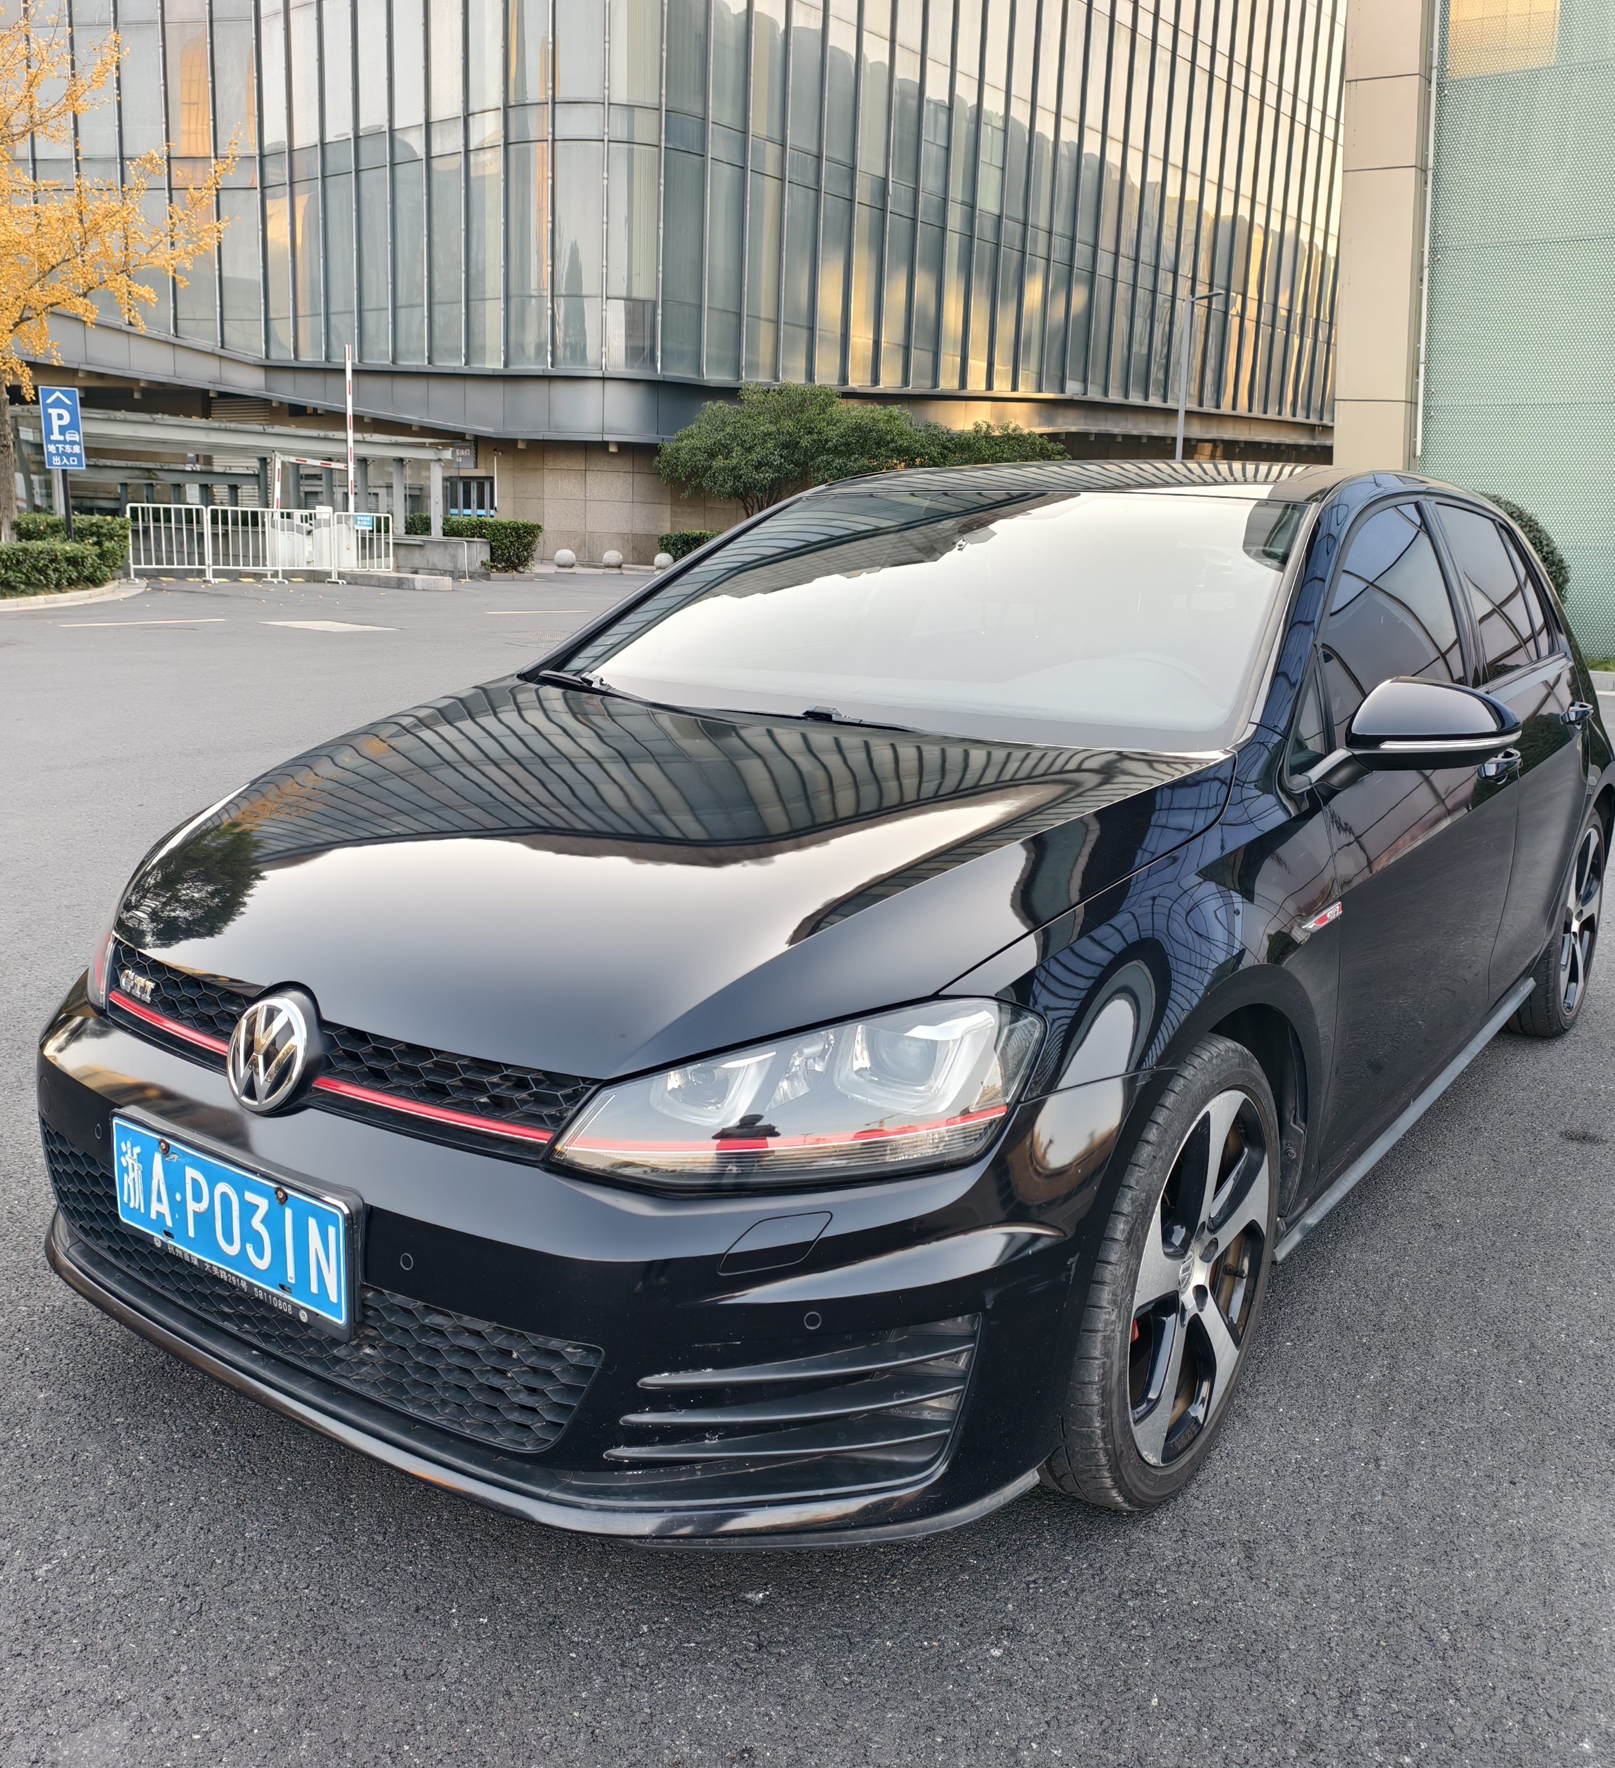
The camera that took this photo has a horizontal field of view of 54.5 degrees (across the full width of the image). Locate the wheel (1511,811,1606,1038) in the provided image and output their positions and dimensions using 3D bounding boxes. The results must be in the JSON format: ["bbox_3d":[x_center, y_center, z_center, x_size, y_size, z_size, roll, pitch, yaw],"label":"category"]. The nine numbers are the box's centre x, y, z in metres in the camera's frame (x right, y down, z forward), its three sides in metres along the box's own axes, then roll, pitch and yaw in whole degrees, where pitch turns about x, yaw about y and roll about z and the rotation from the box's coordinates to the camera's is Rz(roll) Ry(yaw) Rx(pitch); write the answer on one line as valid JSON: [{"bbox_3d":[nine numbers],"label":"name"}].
[{"bbox_3d":[1.981,0.083,4.193,0.225,0.635,0.635,10,15,34],"label":"wheel"}]

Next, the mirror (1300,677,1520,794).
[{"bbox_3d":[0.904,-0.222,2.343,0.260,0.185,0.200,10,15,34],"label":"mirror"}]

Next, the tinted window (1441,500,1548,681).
[{"bbox_3d":[1.532,-0.647,3.487,0.100,0.400,0.760,-14,0,37],"label":"tinted window"}]

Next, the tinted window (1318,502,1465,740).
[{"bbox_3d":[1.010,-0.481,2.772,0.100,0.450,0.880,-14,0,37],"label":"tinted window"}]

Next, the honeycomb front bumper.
[{"bbox_3d":[-0.507,0.356,2.034,1.770,0.480,0.580,10,15,34],"label":"honeycomb front bumper"}]

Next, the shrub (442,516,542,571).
[{"bbox_3d":[-5.922,-6.352,29.200,1.900,1.050,1.200,-3,14,-14],"label":"shrub"}]

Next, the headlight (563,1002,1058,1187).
[{"bbox_3d":[-0.009,0.201,1.638,0.420,0.190,0.350,10,15,34],"label":"headlight"}]

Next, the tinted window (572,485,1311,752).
[{"bbox_3d":[0.229,-0.543,2.856,1.380,0.160,0.800,10,47,34],"label":"tinted window"}]

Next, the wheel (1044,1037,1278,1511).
[{"bbox_3d":[0.445,0.494,2.097,0.225,0.635,0.635,10,15,34],"label":"wheel"}]

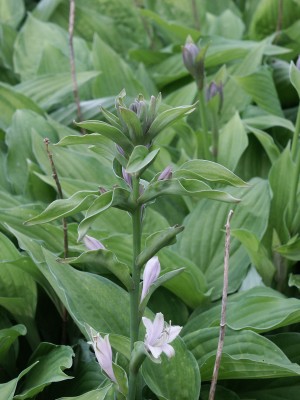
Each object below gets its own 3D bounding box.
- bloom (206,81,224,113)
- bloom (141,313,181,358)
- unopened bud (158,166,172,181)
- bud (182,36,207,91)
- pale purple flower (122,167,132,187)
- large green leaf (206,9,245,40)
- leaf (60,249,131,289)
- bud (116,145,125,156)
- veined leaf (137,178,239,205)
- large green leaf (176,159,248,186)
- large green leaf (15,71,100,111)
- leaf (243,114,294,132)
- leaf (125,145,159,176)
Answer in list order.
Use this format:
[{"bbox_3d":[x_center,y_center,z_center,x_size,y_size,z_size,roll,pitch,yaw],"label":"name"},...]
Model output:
[{"bbox_3d":[0.071,-0.114,1.660,0.018,0.035,0.018,0,16,0],"label":"bloom"},{"bbox_3d":[0.011,0.130,1.440,0.036,0.038,0.037,-11,-10,-23],"label":"bloom"},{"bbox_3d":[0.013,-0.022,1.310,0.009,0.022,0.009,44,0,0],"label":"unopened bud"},{"bbox_3d":[0.048,-0.147,1.620,0.023,0.057,0.023,-11,13,0],"label":"bud"},{"bbox_3d":[-0.019,-0.019,1.300,0.009,0.022,0.009,-24,6,0],"label":"pale purple flower"},{"bbox_3d":[0.131,-0.299,2.600,0.060,0.020,0.075,0,60,0],"label":"large green leaf"},{"bbox_3d":[-0.052,0.068,1.440,0.068,0.026,0.026,18,21,-9],"label":"leaf"},{"bbox_3d":[-0.025,-0.042,1.300,0.008,0.018,0.008,-30,6,0],"label":"bud"},{"bbox_3d":[0.037,-0.007,1.410,0.095,0.021,0.026,0,23,12],"label":"veined leaf"},{"bbox_3d":[0.056,-0.025,1.450,0.072,0.022,0.028,12,21,-12],"label":"large green leaf"},{"bbox_3d":[-0.136,-0.163,2.200,0.125,0.030,0.075,-13,39,6],"label":"large green leaf"},{"bbox_3d":[0.133,-0.086,1.680,0.062,0.020,0.040,11,24,12],"label":"leaf"},{"bbox_3d":[-0.006,-0.037,1.390,0.030,0.026,0.036,6,7,14],"label":"leaf"}]

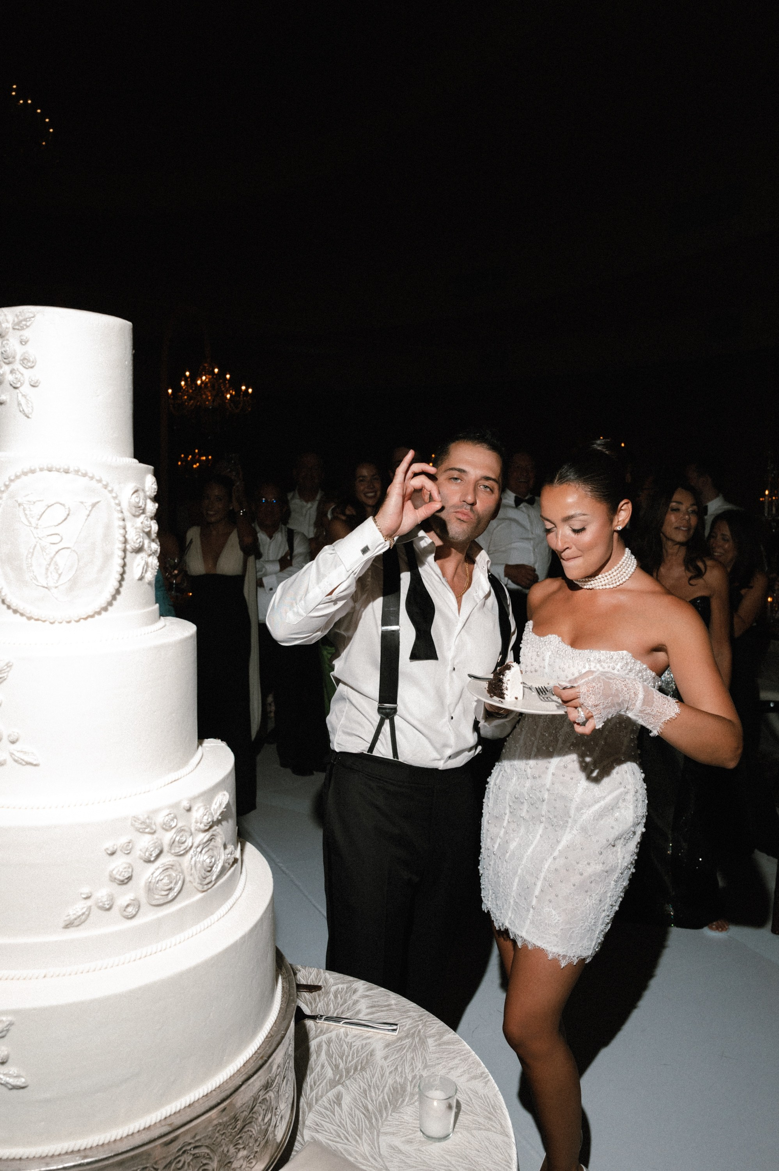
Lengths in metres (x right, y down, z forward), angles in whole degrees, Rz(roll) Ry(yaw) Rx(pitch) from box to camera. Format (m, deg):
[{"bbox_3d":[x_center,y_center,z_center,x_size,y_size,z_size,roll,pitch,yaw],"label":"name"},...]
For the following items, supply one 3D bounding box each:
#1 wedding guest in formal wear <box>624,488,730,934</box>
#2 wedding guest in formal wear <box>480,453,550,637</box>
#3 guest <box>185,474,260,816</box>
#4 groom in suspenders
[{"bbox_3d":[1.100,0.441,3.421,0.470,1.680,0.380,4,8,27],"label":"wedding guest in formal wear"},{"bbox_3d":[0.665,0.207,4.812,0.540,1.800,0.400,-1,7,-8],"label":"wedding guest in formal wear"},{"bbox_3d":[-0.800,0.316,4.423,0.480,1.680,0.400,0,7,-3],"label":"guest"},{"bbox_3d":[0.015,0.559,2.025,0.580,1.790,0.480,-4,8,-30],"label":"groom in suspenders"}]

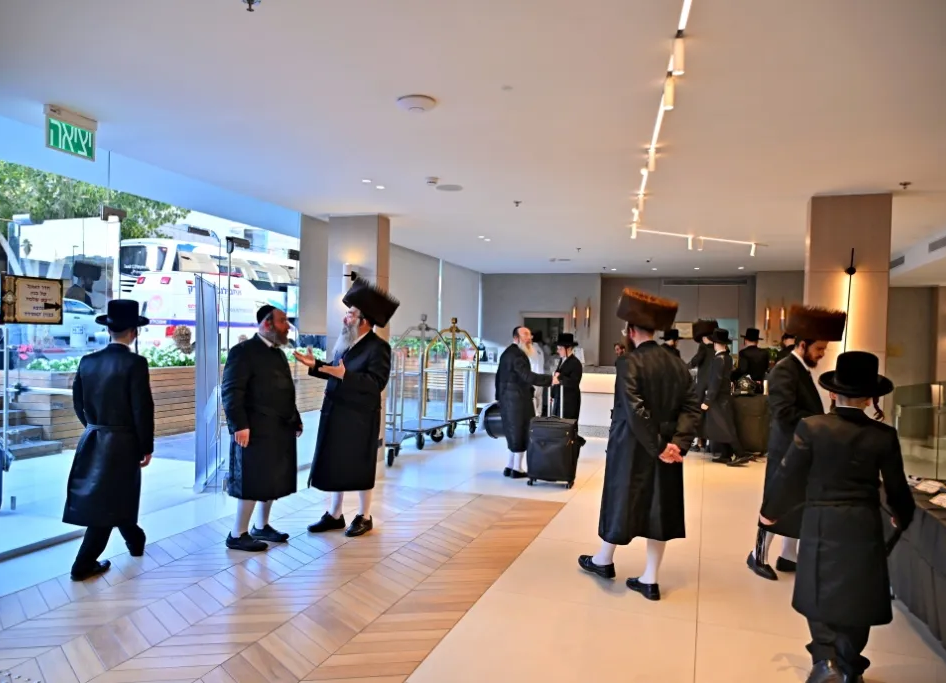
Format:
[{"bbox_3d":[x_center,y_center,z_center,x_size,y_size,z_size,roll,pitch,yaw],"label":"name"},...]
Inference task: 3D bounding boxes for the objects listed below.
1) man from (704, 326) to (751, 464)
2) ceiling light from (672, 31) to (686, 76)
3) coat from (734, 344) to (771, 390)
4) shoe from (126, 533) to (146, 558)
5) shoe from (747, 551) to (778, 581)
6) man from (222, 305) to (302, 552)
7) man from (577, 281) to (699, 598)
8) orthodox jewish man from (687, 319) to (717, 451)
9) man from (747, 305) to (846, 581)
[{"bbox_3d":[3.301,0.702,8.917,0.500,1.740,0.540,1,0,-32],"label":"man"},{"bbox_3d":[1.023,-1.423,3.385,0.057,0.195,0.057,2,0,19],"label":"ceiling light"},{"bbox_3d":[4.152,0.647,10.247,0.540,1.180,0.340,1,0,20],"label":"coat"},{"bbox_3d":[-2.360,1.435,4.770,0.105,0.120,0.280,2,0,-6],"label":"shoe"},{"bbox_3d":[2.020,1.565,4.770,0.105,0.110,0.285,2,0,-25],"label":"shoe"},{"bbox_3d":[-1.539,0.601,4.967,0.440,1.740,0.560,1,0,21],"label":"man"},{"bbox_3d":[1.042,0.600,4.337,0.580,1.870,0.540,1,0,-30],"label":"man"},{"bbox_3d":[3.392,0.625,9.917,0.580,1.890,0.500,1,0,-15],"label":"orthodox jewish man"},{"bbox_3d":[2.270,0.690,4.820,0.600,1.860,0.520,2,0,31],"label":"man"}]

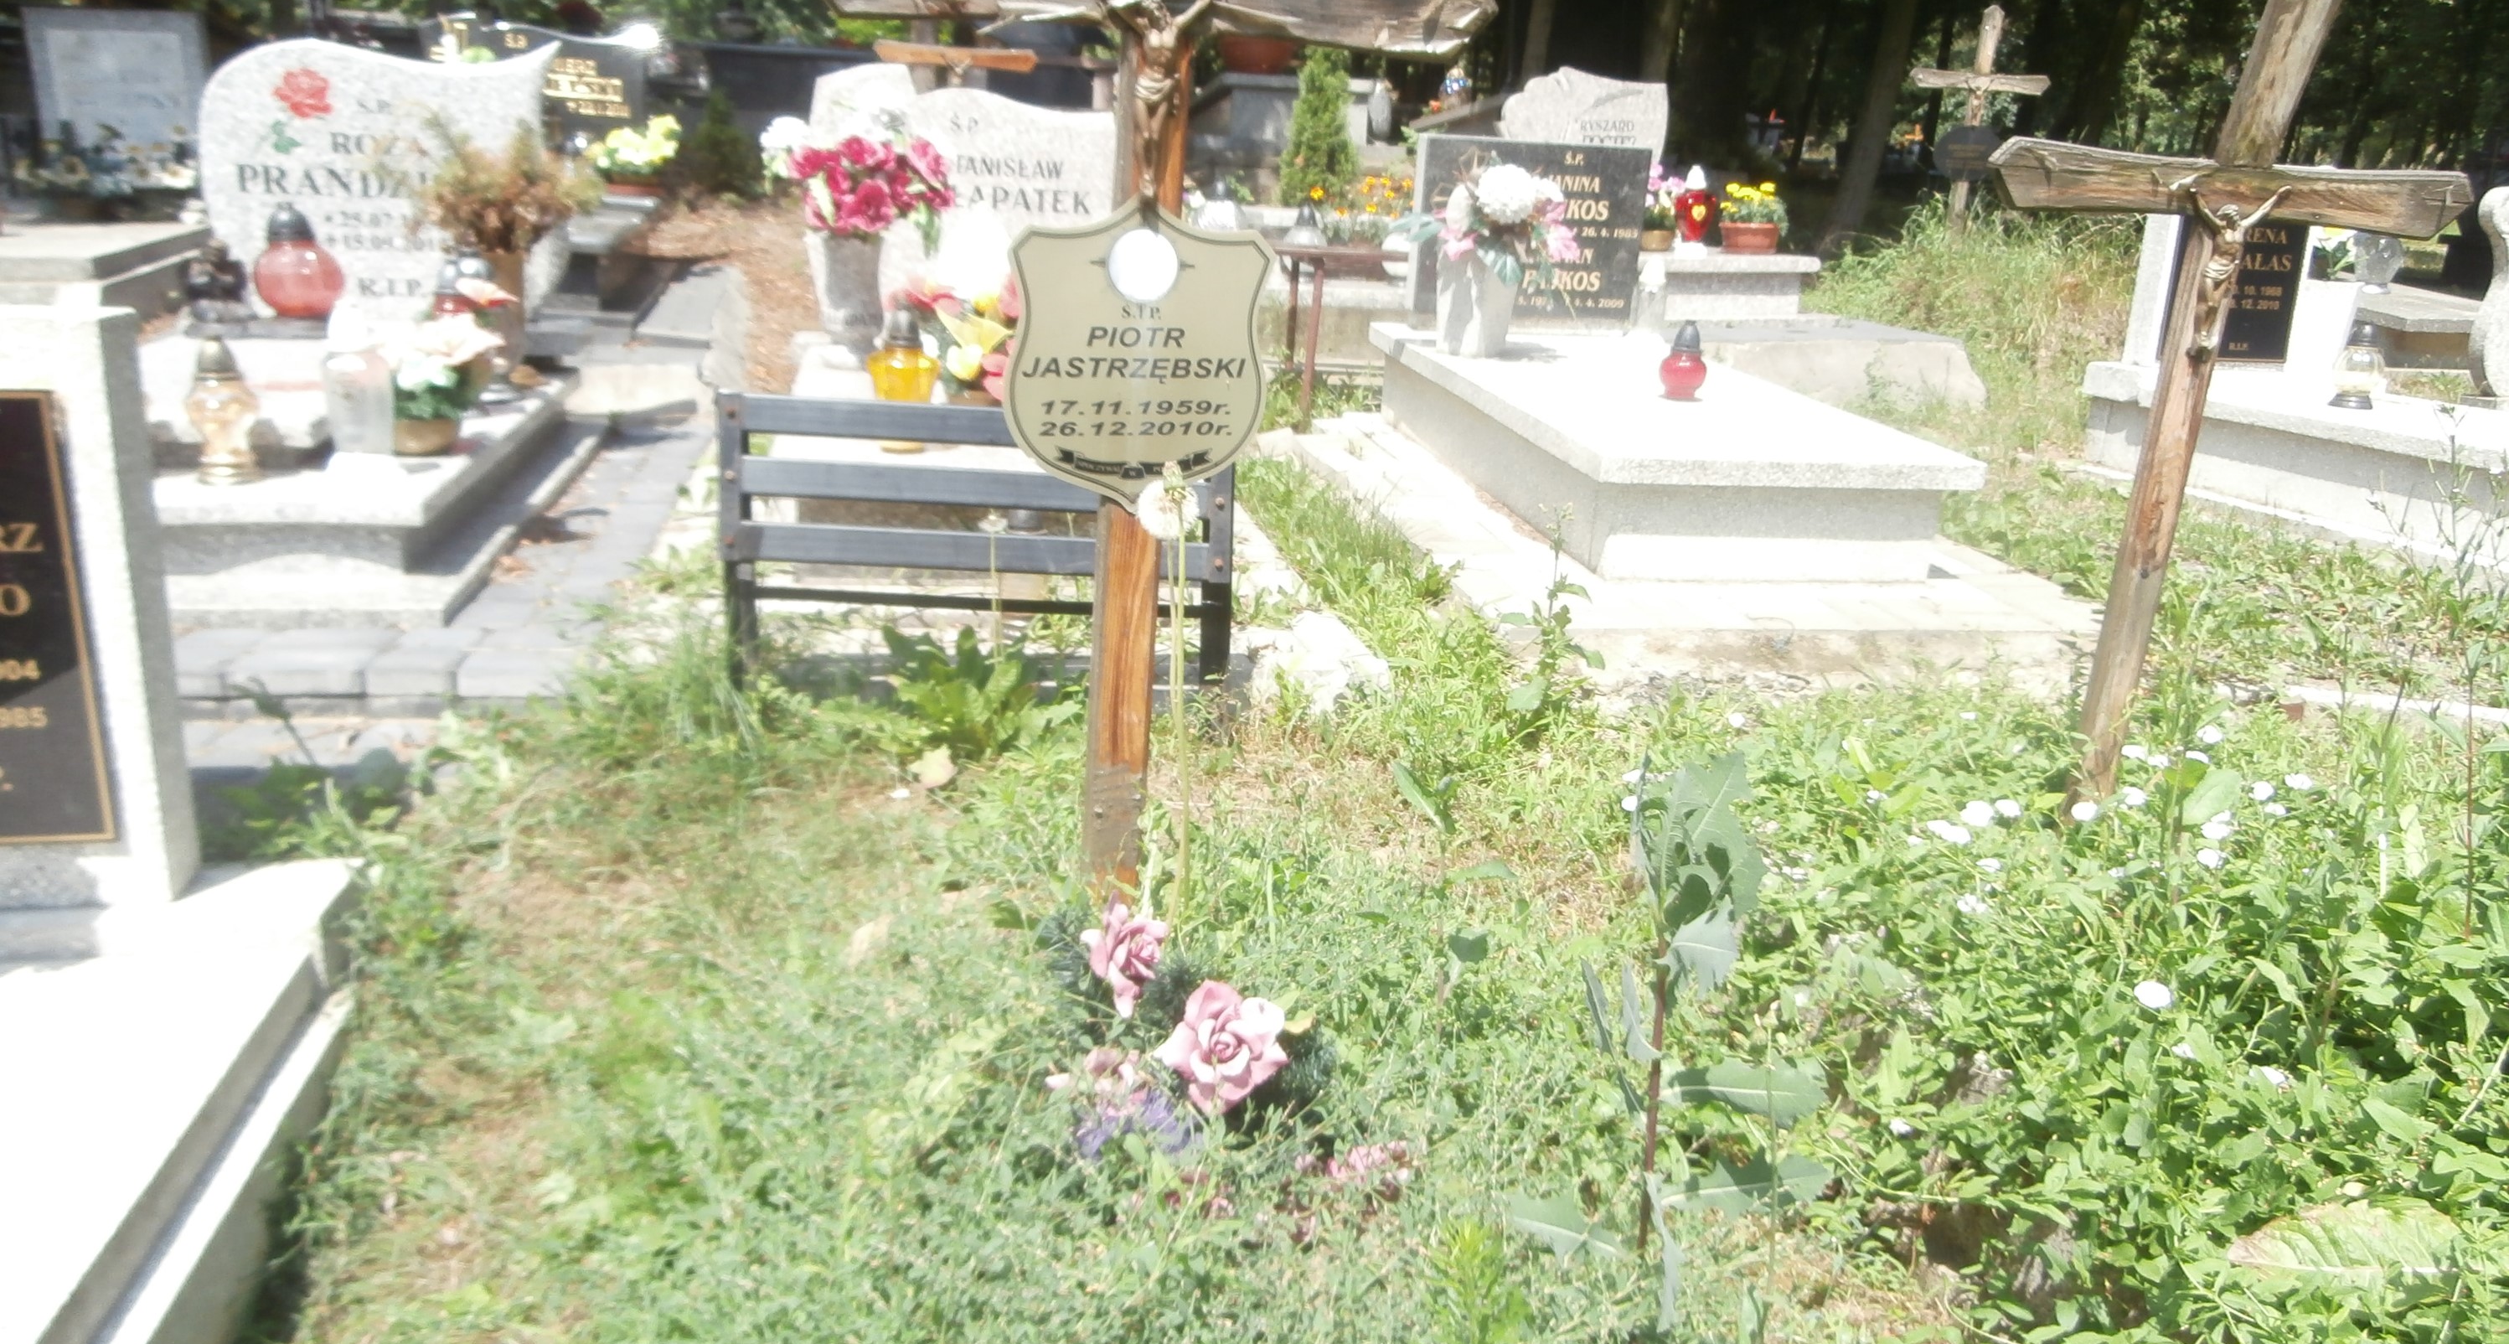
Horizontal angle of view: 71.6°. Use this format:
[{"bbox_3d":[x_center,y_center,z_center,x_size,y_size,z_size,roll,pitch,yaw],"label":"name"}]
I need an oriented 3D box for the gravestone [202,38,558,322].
[{"bbox_3d":[-2.378,-1.333,4.784,0.893,0.728,0.120,0,19,-11],"label":"gravestone"}]

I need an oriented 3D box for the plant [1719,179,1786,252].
[{"bbox_3d":[1.846,-1.683,6.450,0.250,0.265,0.220,0,19,-11],"label":"plant"}]

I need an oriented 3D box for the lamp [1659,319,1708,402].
[{"bbox_3d":[1.110,-0.795,4.444,0.122,0.200,0.122,0,19,-11],"label":"lamp"}]

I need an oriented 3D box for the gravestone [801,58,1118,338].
[{"bbox_3d":[-0.848,-1.352,5.051,0.893,0.739,0.120,0,19,-11],"label":"gravestone"}]

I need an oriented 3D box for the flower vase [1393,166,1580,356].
[{"bbox_3d":[0.705,-1.247,5.243,0.520,0.554,0.400,0,19,-11],"label":"flower vase"}]

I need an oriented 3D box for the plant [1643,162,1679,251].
[{"bbox_3d":[1.497,-1.722,6.450,0.170,0.320,0.170,0,19,-11],"label":"plant"}]

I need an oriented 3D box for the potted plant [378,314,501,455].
[{"bbox_3d":[-1.516,-0.537,3.250,0.210,0.244,0.190,0,19,-11],"label":"potted plant"}]

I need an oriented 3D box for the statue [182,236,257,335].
[{"bbox_3d":[-2.754,-1.036,4.600,0.180,0.229,0.152,0,19,-11],"label":"statue"}]

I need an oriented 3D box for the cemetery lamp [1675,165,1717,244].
[{"bbox_3d":[1.635,-1.719,6.450,0.150,0.310,0.150,0,19,-11],"label":"cemetery lamp"}]

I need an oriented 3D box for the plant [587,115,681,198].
[{"bbox_3d":[-2.158,-1.789,6.050,0.320,0.280,0.250,0,19,-11],"label":"plant"}]

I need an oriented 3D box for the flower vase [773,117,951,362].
[{"bbox_3d":[-1.034,-1.143,4.604,0.446,0.607,0.389,0,19,-11],"label":"flower vase"}]

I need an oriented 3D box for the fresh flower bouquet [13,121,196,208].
[{"bbox_3d":[-3.872,-1.686,5.826,0.551,0.284,0.294,0,19,-11],"label":"fresh flower bouquet"}]

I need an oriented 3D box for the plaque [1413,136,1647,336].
[{"bbox_3d":[0.897,-1.420,5.705,0.745,0.608,0.090,0,19,-11],"label":"plaque"}]

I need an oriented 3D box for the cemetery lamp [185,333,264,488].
[{"bbox_3d":[-1.758,-0.451,2.957,0.128,0.242,0.128,0,19,-11],"label":"cemetery lamp"}]

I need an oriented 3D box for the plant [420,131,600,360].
[{"bbox_3d":[-1.925,-1.077,4.422,0.408,0.603,0.370,0,19,-11],"label":"plant"}]

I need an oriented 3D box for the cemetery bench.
[{"bbox_3d":[-0.480,-0.244,3.151,0.885,0.550,0.380,3,19,-2],"label":"cemetery bench"}]

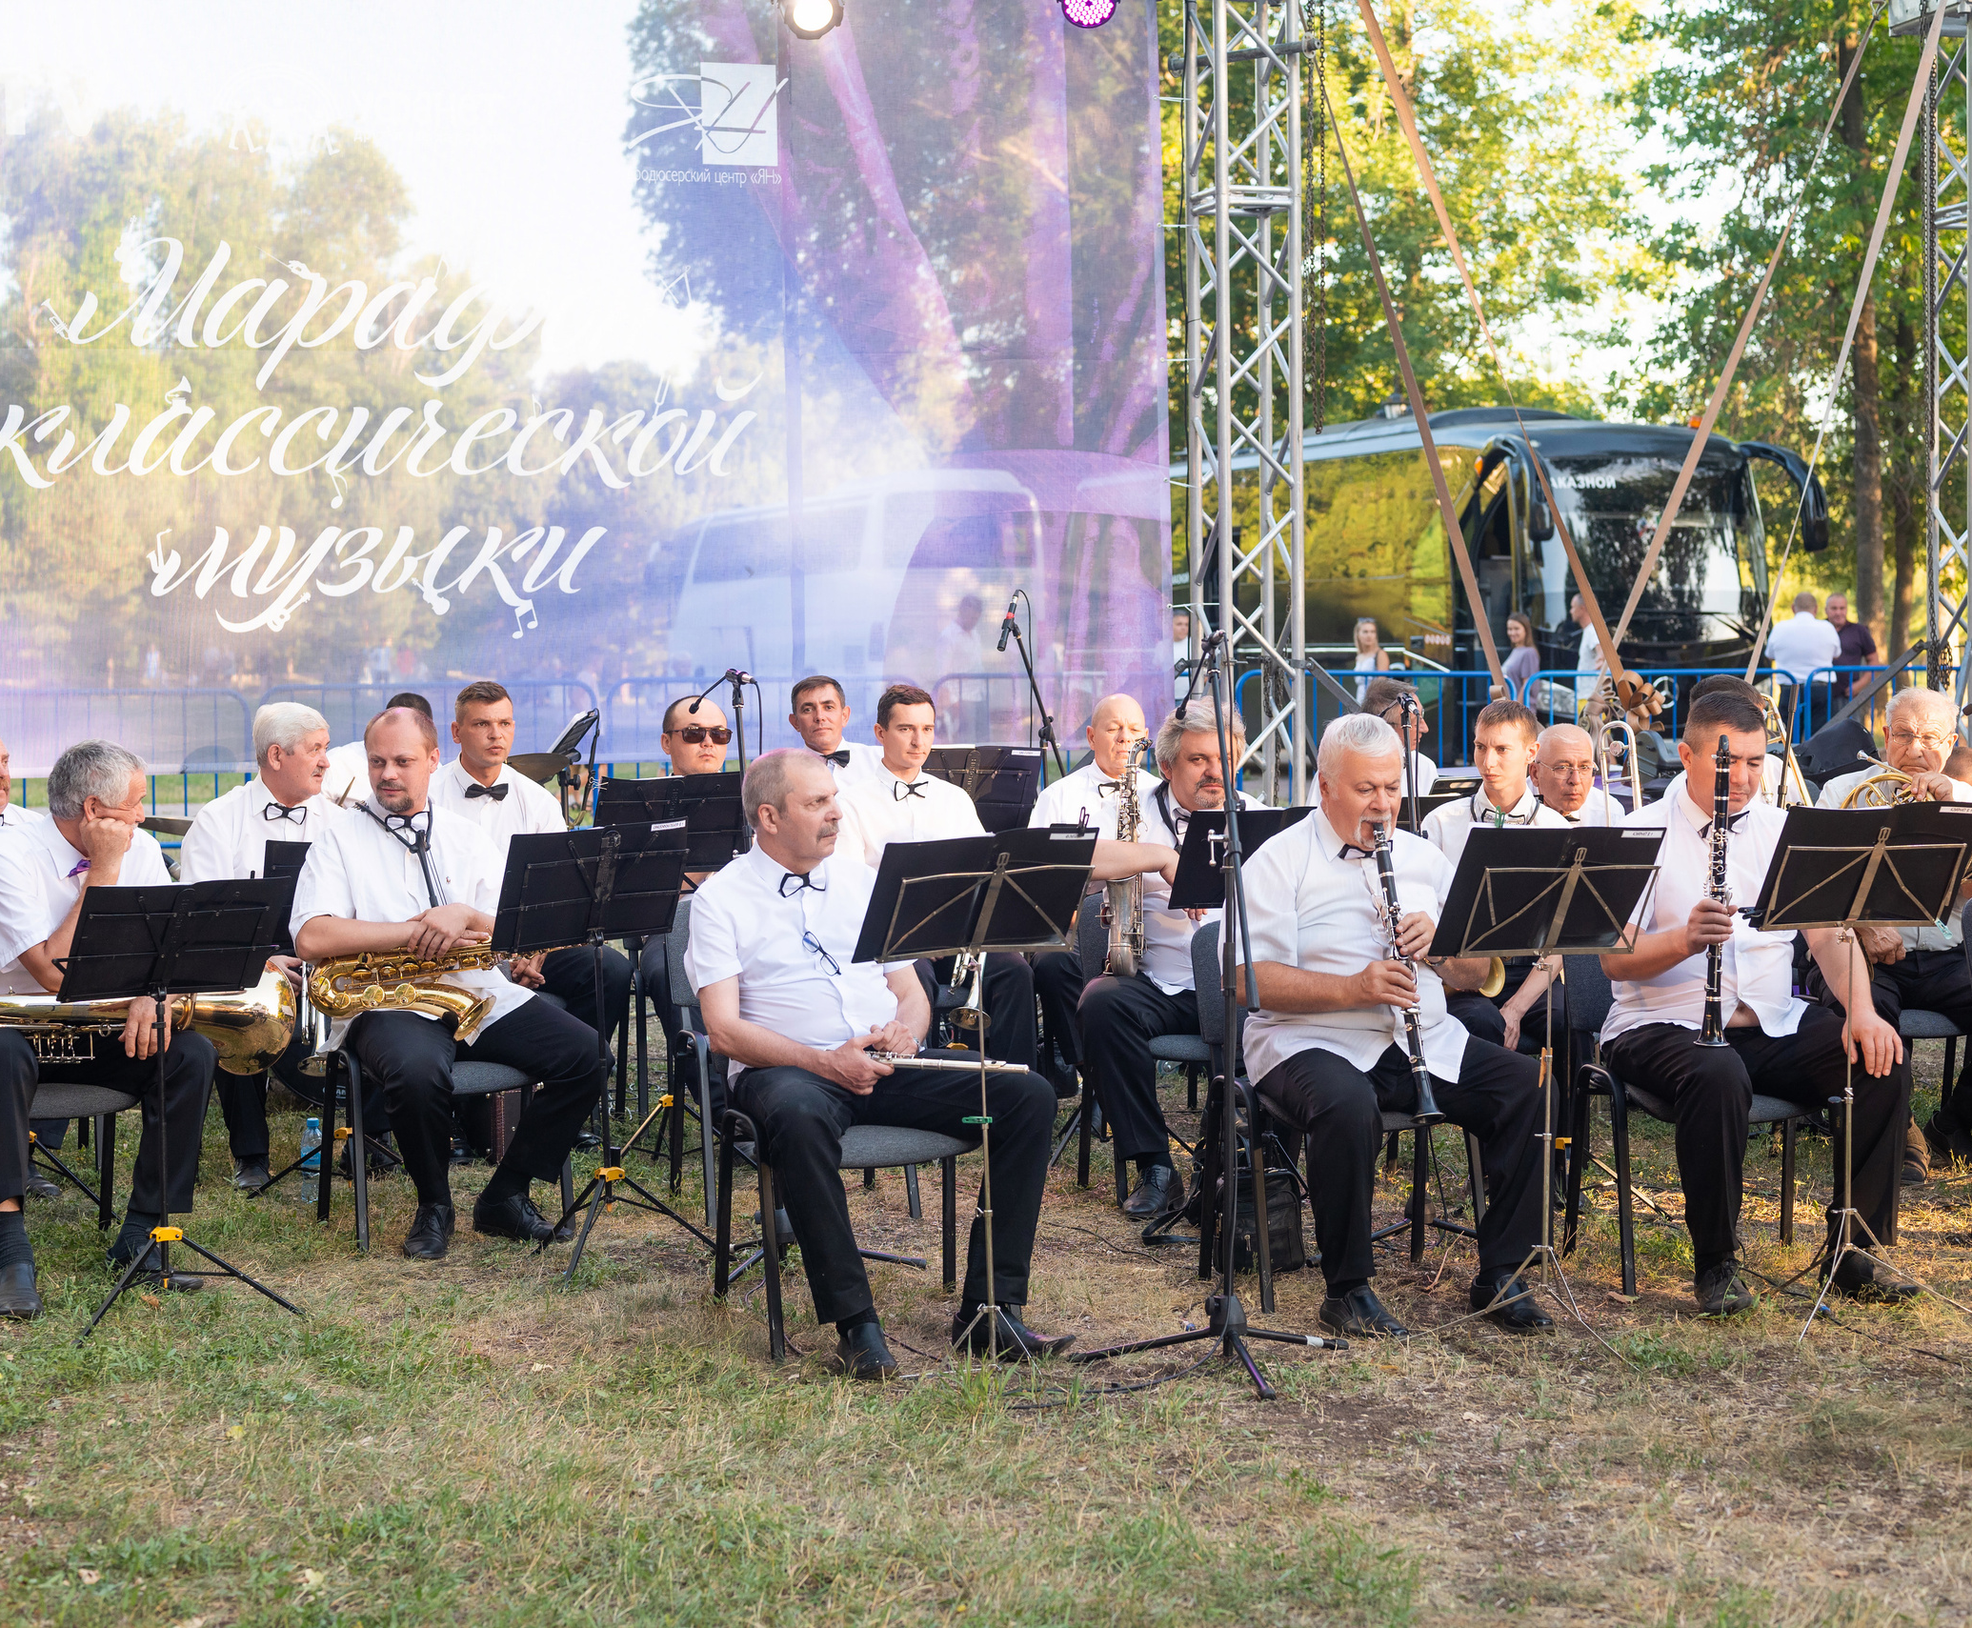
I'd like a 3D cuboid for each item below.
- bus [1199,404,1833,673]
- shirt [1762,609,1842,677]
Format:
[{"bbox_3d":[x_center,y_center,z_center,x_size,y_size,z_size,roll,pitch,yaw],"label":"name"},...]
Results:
[{"bbox_3d":[3.887,-2.226,36.126,2.600,3.650,12.200,-1,3,-21],"label":"bus"},{"bbox_3d":[6.466,-1.312,26.800,0.620,0.600,0.360,0,3,14],"label":"shirt"}]

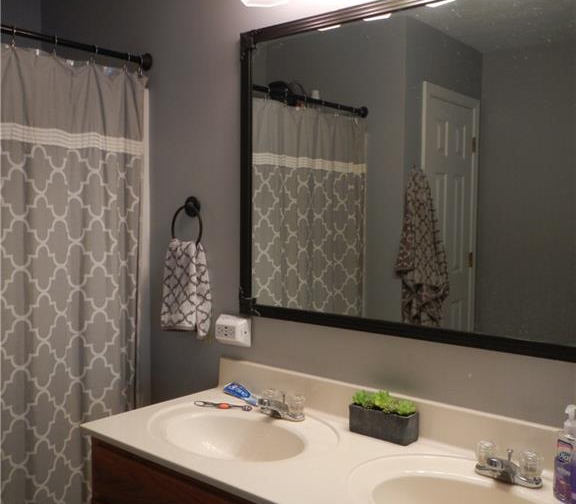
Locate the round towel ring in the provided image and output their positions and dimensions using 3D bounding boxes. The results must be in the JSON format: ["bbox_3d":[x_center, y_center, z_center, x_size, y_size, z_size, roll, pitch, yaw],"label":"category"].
[{"bbox_3d":[-0.356,-0.100,2.226,0.165,0.194,0.052,3,4,39],"label":"round towel ring"}]

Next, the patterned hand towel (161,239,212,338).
[{"bbox_3d":[-0.370,0.126,2.229,0.233,0.350,0.074,3,4,39],"label":"patterned hand towel"}]

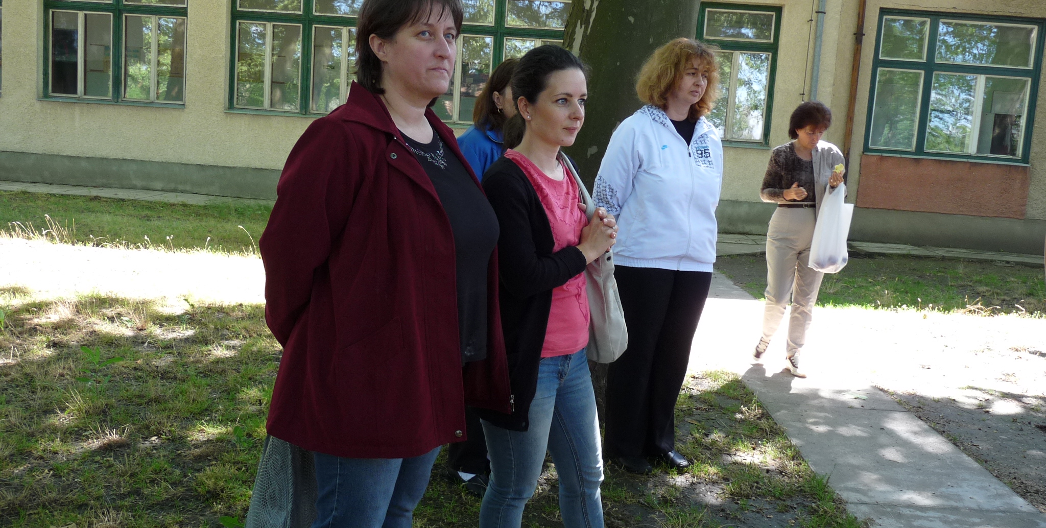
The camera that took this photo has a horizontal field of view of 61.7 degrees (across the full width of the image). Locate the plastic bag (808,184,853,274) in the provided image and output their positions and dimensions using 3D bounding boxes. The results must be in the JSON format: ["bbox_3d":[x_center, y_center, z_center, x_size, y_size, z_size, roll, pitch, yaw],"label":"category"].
[{"bbox_3d":[1.861,-0.210,5.300,0.245,0.540,0.150,5,6,10],"label":"plastic bag"}]

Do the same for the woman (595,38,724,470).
[{"bbox_3d":[0.545,-0.028,3.469,0.500,1.700,0.360,-1,8,-36],"label":"woman"}]

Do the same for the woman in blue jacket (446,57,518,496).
[{"bbox_3d":[-0.134,0.046,3.338,0.360,1.640,0.480,9,8,38],"label":"woman in blue jacket"}]

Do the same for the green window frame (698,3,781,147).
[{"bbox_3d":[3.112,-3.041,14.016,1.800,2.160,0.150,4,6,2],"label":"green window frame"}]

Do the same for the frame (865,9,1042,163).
[{"bbox_3d":[6.798,-2.801,13.857,2.568,2.256,0.150,4,6,2],"label":"frame"}]

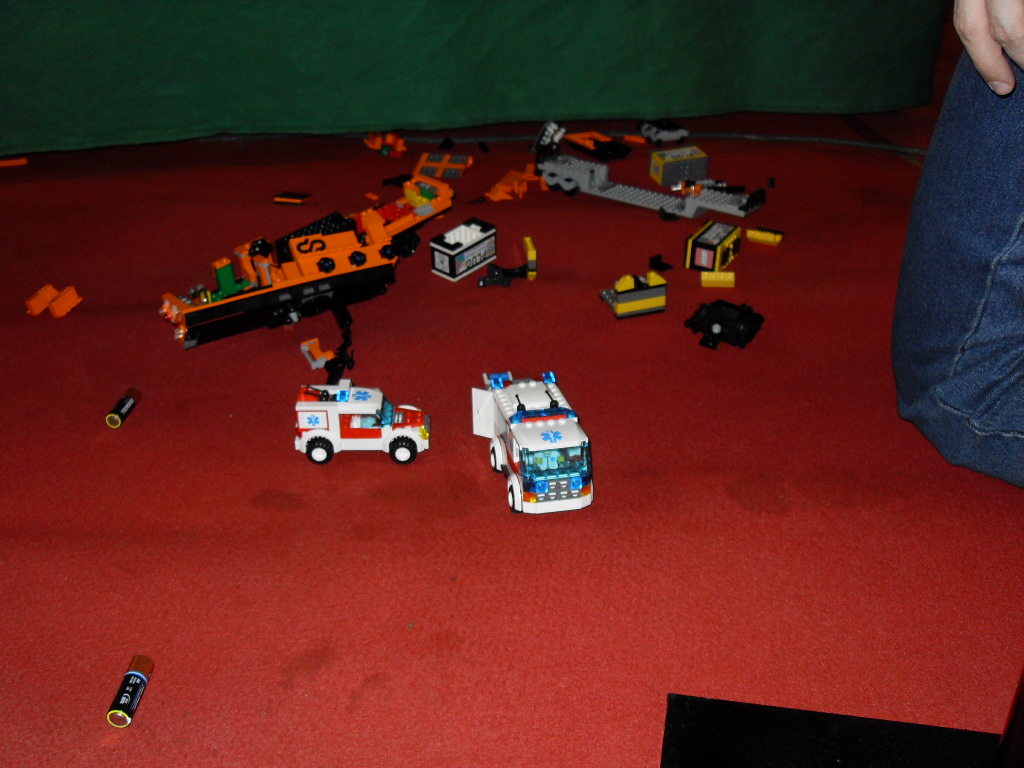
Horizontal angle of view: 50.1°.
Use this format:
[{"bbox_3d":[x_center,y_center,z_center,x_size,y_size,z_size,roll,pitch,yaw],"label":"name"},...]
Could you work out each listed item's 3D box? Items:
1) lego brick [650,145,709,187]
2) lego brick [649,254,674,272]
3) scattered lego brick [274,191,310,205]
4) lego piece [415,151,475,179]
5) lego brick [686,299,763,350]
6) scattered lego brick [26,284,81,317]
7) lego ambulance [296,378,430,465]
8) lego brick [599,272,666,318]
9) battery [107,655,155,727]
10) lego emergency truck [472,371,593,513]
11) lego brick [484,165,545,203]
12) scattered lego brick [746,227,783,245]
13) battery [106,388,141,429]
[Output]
[{"bbox_3d":[0.211,-0.274,1.377,0.062,0.032,0.035,-10,33,-16],"label":"lego brick"},{"bbox_3d":[0.156,-0.126,1.143,0.024,0.012,0.018,0,31,0],"label":"lego brick"},{"bbox_3d":[-0.269,-0.224,1.328,0.035,0.007,0.019,6,32,10],"label":"scattered lego brick"},{"bbox_3d":[-0.089,-0.281,1.409,0.061,0.008,0.064,4,38,8],"label":"lego piece"},{"bbox_3d":[0.197,-0.056,1.022,0.060,0.018,0.050,19,36,28],"label":"lego brick"},{"bbox_3d":[-0.455,-0.082,1.089,0.044,0.014,0.043,8,32,14],"label":"scattered lego brick"},{"bbox_3d":[-0.114,0.029,0.843,0.101,0.056,0.040,0,31,0],"label":"lego ambulance"},{"bbox_3d":[0.119,-0.095,1.076,0.049,0.039,0.046,-10,32,-15],"label":"lego brick"},{"bbox_3d":[-0.226,0.181,0.652,0.014,0.014,0.050,-1,28,-1],"label":"battery"},{"bbox_3d":[0.017,0.041,0.818,0.063,0.062,0.109,-8,32,-13],"label":"lego emergency truck"},{"bbox_3d":[0.004,-0.244,1.329,0.062,0.022,0.054,-11,33,-17],"label":"lego brick"},{"bbox_3d":[0.281,-0.164,1.215,0.032,0.010,0.016,15,34,24],"label":"scattered lego brick"},{"bbox_3d":[-0.320,0.019,0.901,0.014,0.014,0.050,1,31,2],"label":"battery"}]

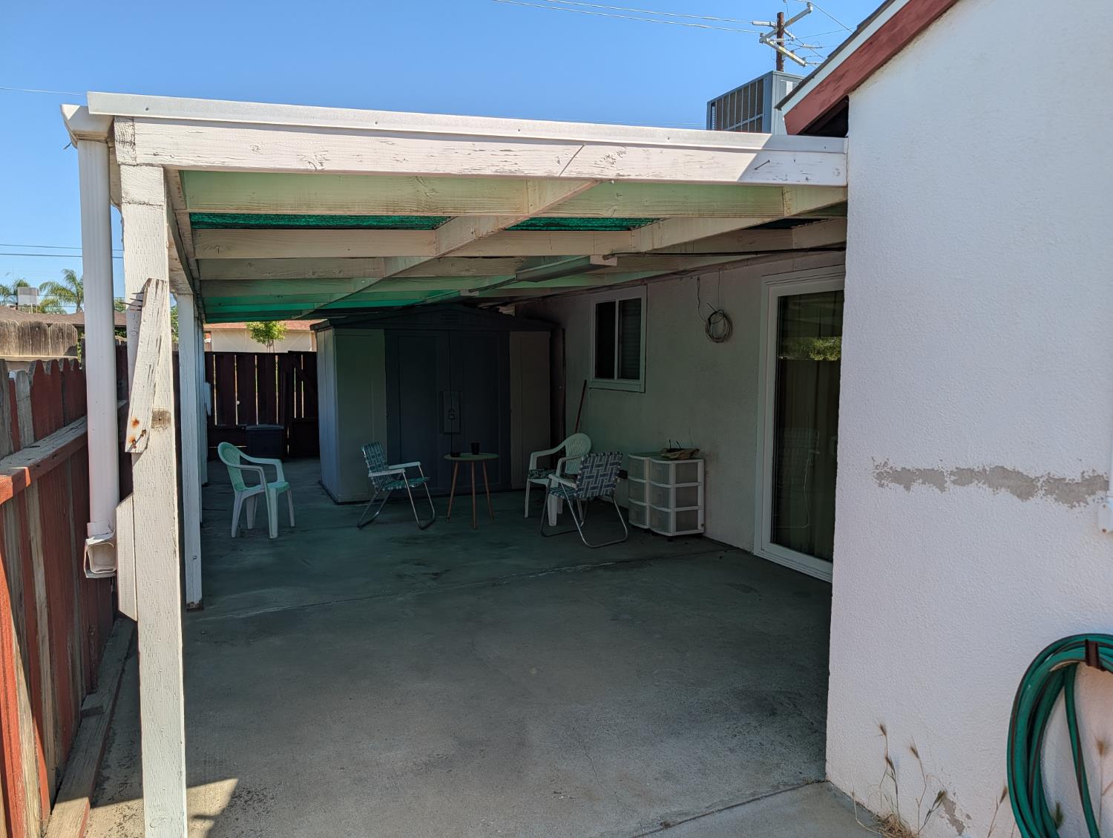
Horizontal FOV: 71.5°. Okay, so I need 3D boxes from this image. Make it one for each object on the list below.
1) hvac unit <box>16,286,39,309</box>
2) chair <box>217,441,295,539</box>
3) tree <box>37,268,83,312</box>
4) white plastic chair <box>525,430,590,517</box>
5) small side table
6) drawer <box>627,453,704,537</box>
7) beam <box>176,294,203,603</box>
[{"bbox_3d":[-24.612,-5.690,36.000,0.760,0.850,0.760,-2,5,-24],"label":"hvac unit"},{"bbox_3d":[-2.625,0.598,6.782,0.540,0.800,0.540,0,4,0],"label":"chair"},{"bbox_3d":[-28.570,-5.565,46.255,4.800,6.705,4.800,-2,5,-24],"label":"tree"},{"bbox_3d":[0.027,0.540,7.236,0.540,0.790,0.540,-2,5,-32],"label":"white plastic chair"},{"bbox_3d":[-0.765,0.648,7.034,0.489,0.622,0.489,0,4,0],"label":"small side table"},{"bbox_3d":[0.910,0.648,6.602,0.363,0.644,0.640,-2,5,-29],"label":"drawer"},{"bbox_3d":[-2.237,0.209,4.719,0.089,1.914,0.089,-2,5,-24],"label":"beam"}]

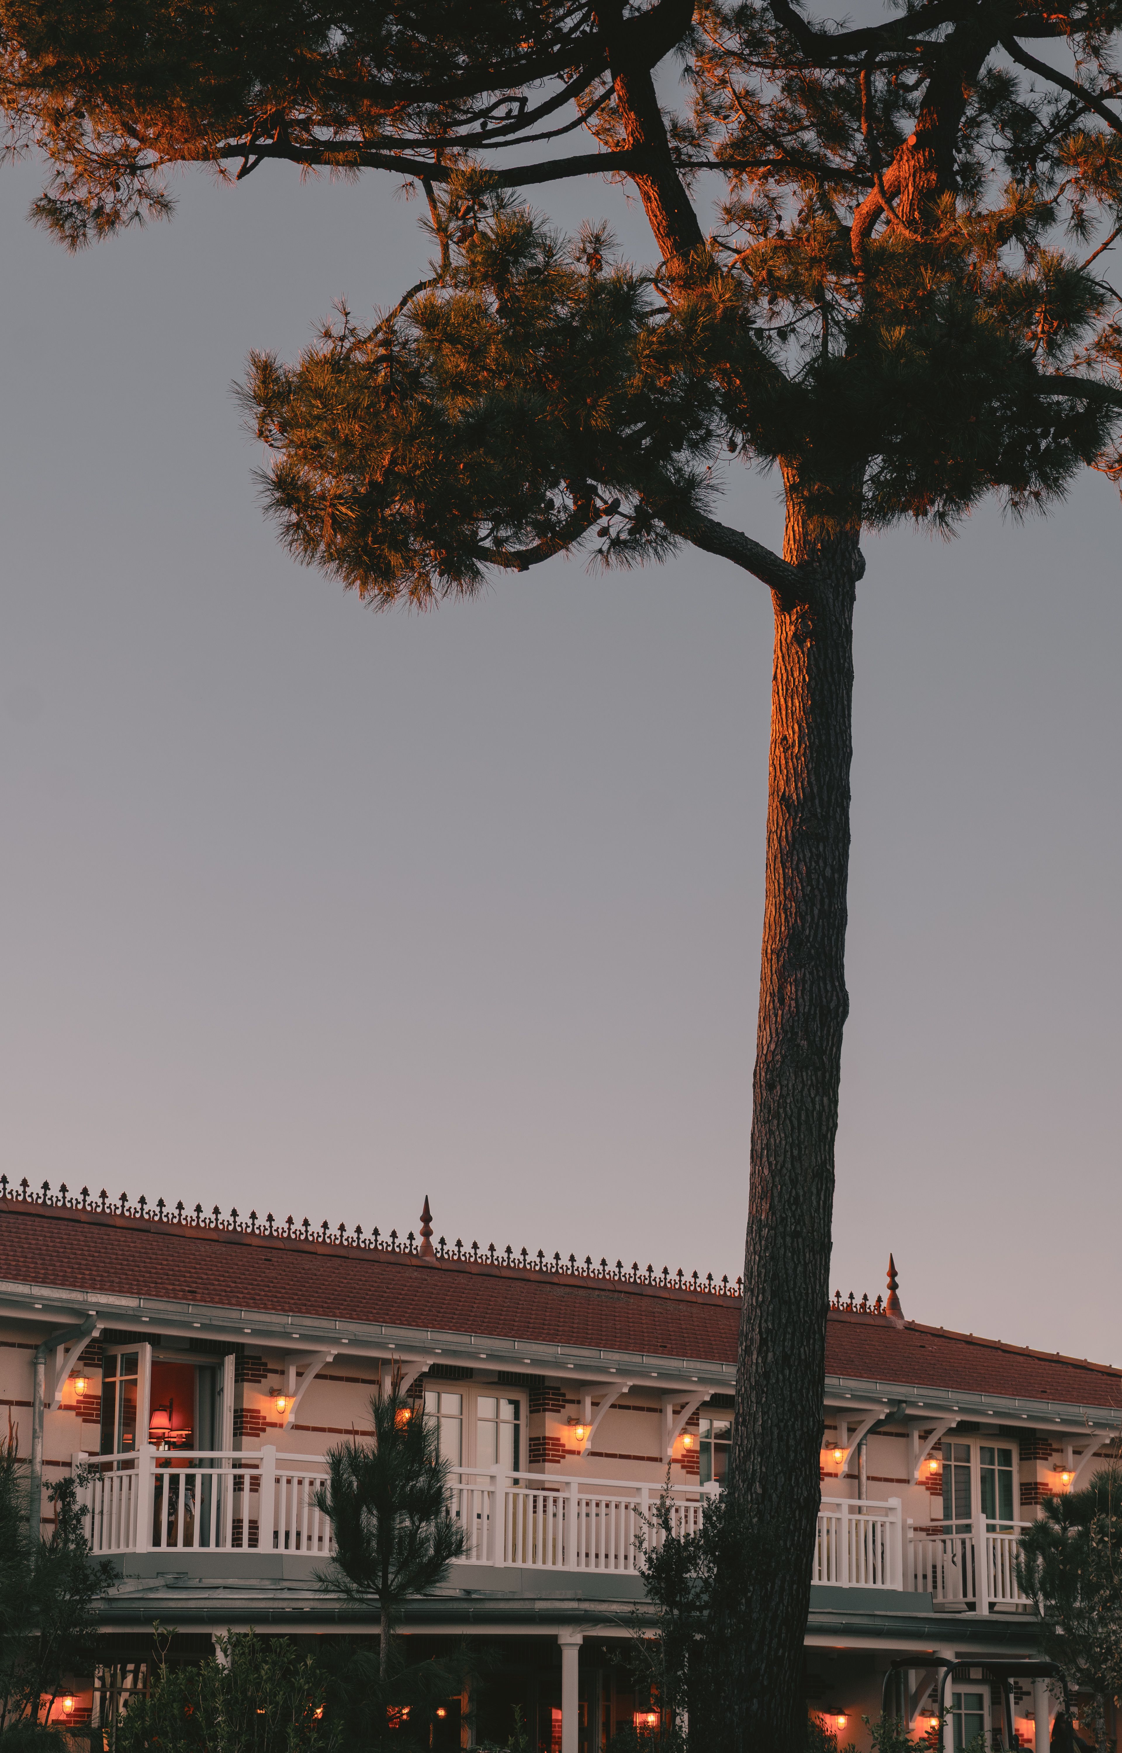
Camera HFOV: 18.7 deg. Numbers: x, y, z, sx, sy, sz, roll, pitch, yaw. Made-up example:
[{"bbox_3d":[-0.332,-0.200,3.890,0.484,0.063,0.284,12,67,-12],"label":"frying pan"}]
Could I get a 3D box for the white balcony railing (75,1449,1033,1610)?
[{"bbox_3d":[0.851,7.632,39.403,14.234,1.119,2.490,13,-19,-40],"label":"white balcony railing"}]

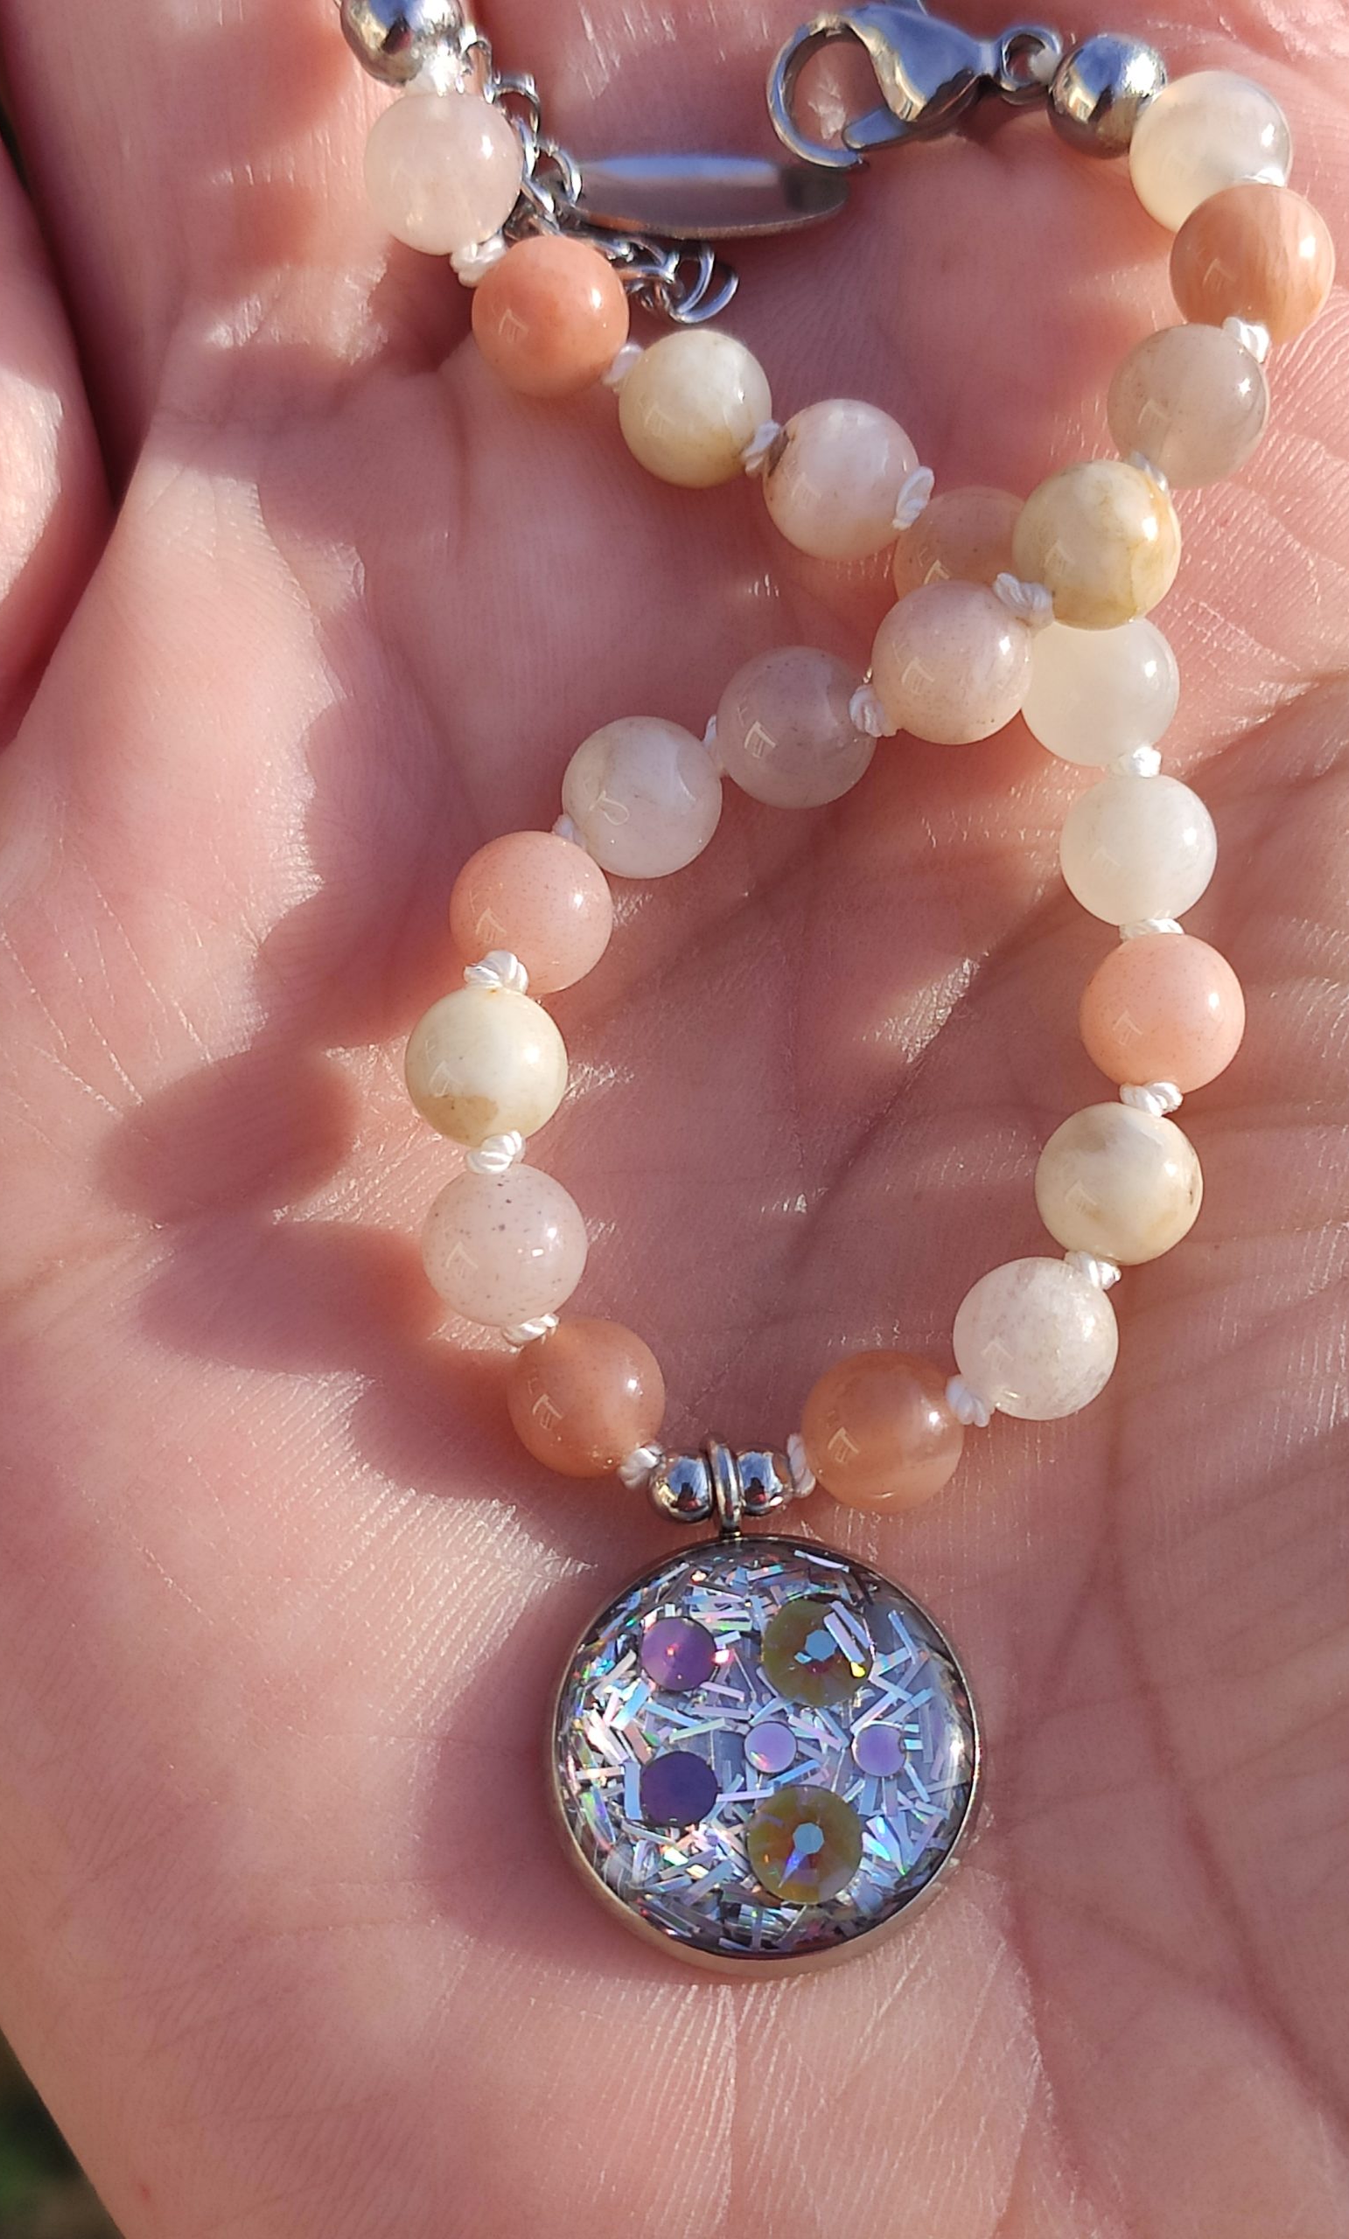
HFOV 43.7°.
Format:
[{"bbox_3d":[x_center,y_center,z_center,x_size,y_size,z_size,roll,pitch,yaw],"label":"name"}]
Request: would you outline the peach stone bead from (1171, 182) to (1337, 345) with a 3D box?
[{"bbox_3d":[0.029,-0.044,0.086,0.008,0.008,0.008,0,60,0],"label":"peach stone bead"}]

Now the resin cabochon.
[{"bbox_3d":[0.005,0.032,0.085,0.021,0.006,0.021,-4,66,0],"label":"resin cabochon"}]

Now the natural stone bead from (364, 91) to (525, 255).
[{"bbox_3d":[-0.012,-0.049,0.087,0.008,0.008,0.008,1,55,-1],"label":"natural stone bead"}]

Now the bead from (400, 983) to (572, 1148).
[{"bbox_3d":[-0.009,-0.003,0.084,0.008,0.008,0.008,1,55,-1],"label":"bead"}]

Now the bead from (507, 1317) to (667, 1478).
[{"bbox_3d":[-0.004,0.014,0.085,0.008,0.008,0.008,0,53,0],"label":"bead"}]

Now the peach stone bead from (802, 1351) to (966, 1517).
[{"bbox_3d":[0.010,0.015,0.084,0.008,0.008,0.008,0,60,0],"label":"peach stone bead"}]

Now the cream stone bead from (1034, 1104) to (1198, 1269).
[{"bbox_3d":[0.022,0.003,0.083,0.008,0.008,0.008,0,53,0],"label":"cream stone bead"}]

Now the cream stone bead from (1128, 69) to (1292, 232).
[{"bbox_3d":[0.028,-0.050,0.086,0.008,0.008,0.008,0,60,0],"label":"cream stone bead"}]

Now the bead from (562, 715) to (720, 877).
[{"bbox_3d":[-0.002,-0.016,0.084,0.008,0.008,0.008,0,60,0],"label":"bead"}]

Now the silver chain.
[{"bbox_3d":[-0.003,-0.049,0.088,0.008,0.005,0.019,-40,90,-7],"label":"silver chain"}]

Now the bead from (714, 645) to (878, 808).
[{"bbox_3d":[0.006,-0.020,0.085,0.008,0.008,0.008,1,55,-1],"label":"bead"}]

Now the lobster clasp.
[{"bbox_3d":[0.013,-0.054,0.087,0.015,0.004,0.008,-13,76,0],"label":"lobster clasp"}]

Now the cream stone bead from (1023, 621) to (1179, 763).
[{"bbox_3d":[0.022,-0.022,0.087,0.008,0.008,0.008,0,53,0],"label":"cream stone bead"}]

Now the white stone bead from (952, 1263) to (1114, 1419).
[{"bbox_3d":[0.018,0.011,0.083,0.008,0.008,0.008,0,53,0],"label":"white stone bead"}]

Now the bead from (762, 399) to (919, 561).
[{"bbox_3d":[0.009,-0.033,0.086,0.008,0.008,0.008,0,60,0],"label":"bead"}]

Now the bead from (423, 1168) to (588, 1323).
[{"bbox_3d":[-0.008,0.006,0.083,0.008,0.008,0.008,1,55,-1],"label":"bead"}]

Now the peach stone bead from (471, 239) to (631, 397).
[{"bbox_3d":[-0.006,-0.041,0.087,0.008,0.008,0.008,0,60,0],"label":"peach stone bead"}]

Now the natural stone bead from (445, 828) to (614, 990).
[{"bbox_3d":[-0.007,-0.010,0.083,0.008,0.008,0.008,0,53,0],"label":"natural stone bead"}]

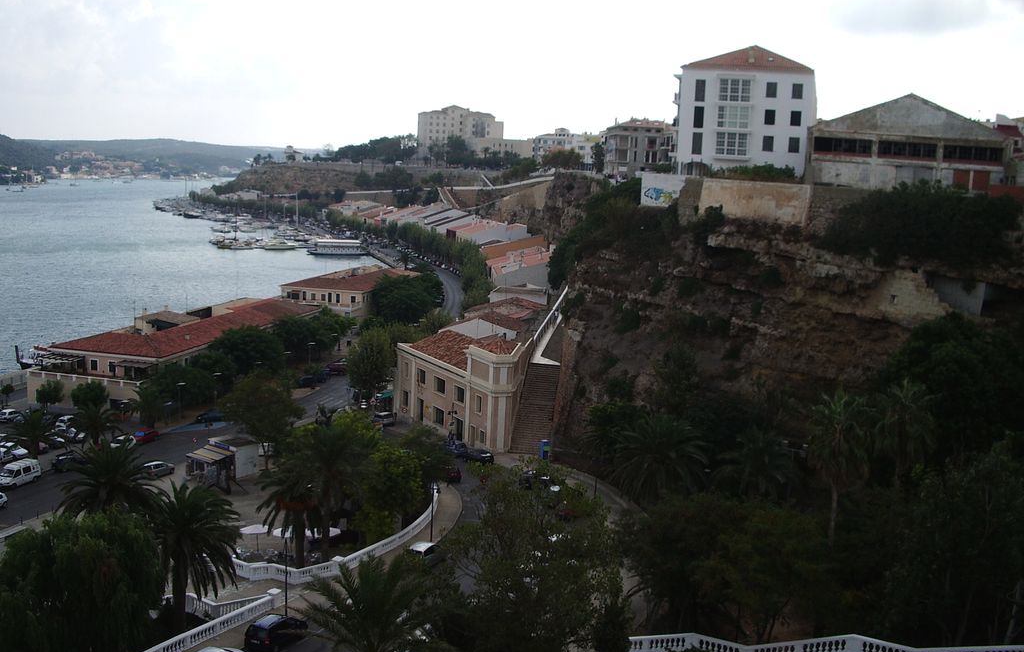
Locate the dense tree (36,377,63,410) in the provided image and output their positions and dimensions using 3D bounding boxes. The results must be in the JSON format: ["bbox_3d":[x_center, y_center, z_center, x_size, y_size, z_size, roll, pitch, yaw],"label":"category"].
[{"bbox_3d":[-55.428,8.229,123.423,3.465,3.775,3.465,2,8,0],"label":"dense tree"}]

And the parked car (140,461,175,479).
[{"bbox_3d":[-37.131,15.053,108.862,1.680,1.450,3.900,7,9,29],"label":"parked car"}]

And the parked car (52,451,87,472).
[{"bbox_3d":[-47.080,14.384,110.503,1.750,1.480,4.150,5,9,19],"label":"parked car"}]

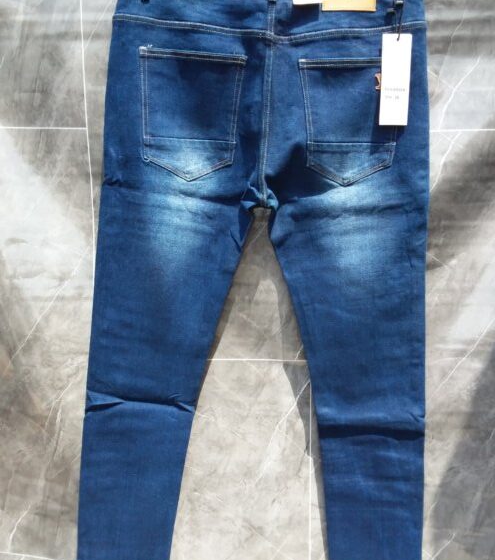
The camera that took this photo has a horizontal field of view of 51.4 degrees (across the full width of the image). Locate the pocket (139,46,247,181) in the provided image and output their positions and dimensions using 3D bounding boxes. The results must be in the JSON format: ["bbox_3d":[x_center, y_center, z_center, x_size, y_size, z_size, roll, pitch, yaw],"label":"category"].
[{"bbox_3d":[-0.083,-0.252,0.780,0.160,0.193,0.015,0,8,0],"label":"pocket"}]

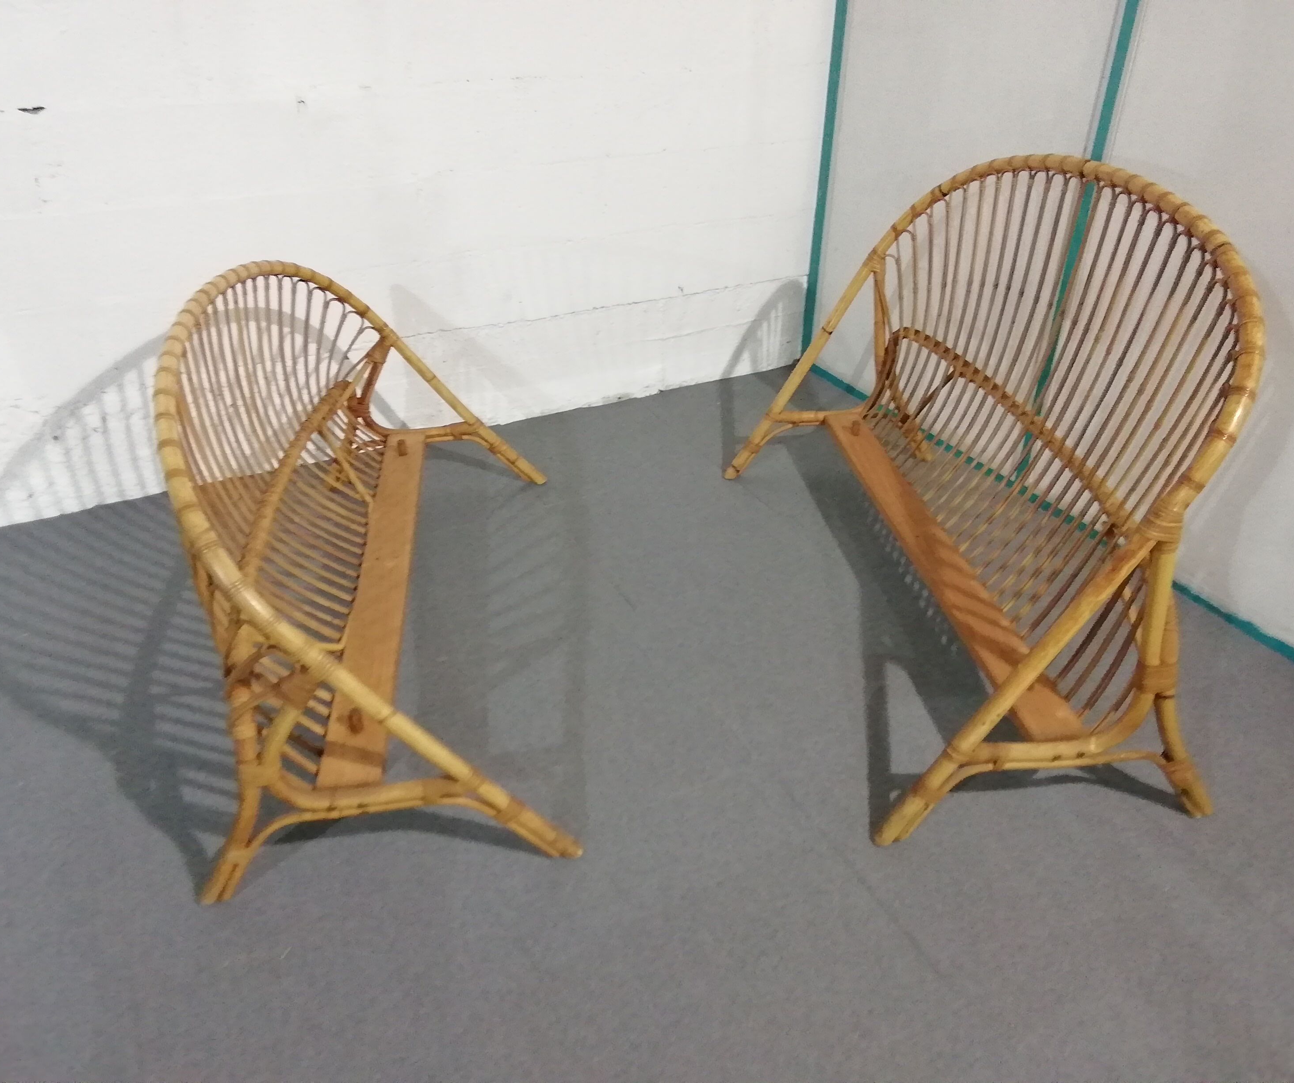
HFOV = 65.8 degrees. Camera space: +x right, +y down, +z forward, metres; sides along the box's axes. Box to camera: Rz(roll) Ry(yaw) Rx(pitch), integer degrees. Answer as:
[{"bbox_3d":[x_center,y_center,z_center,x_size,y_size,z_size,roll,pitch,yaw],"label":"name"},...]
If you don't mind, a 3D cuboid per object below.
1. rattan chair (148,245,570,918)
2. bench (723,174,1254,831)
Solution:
[{"bbox_3d":[-0.497,-0.124,1.967,0.625,0.758,1.347,-4,33,-7],"label":"rattan chair"},{"bbox_3d":[0.606,-0.253,2.020,0.612,0.944,1.339,-4,33,-7],"label":"bench"}]

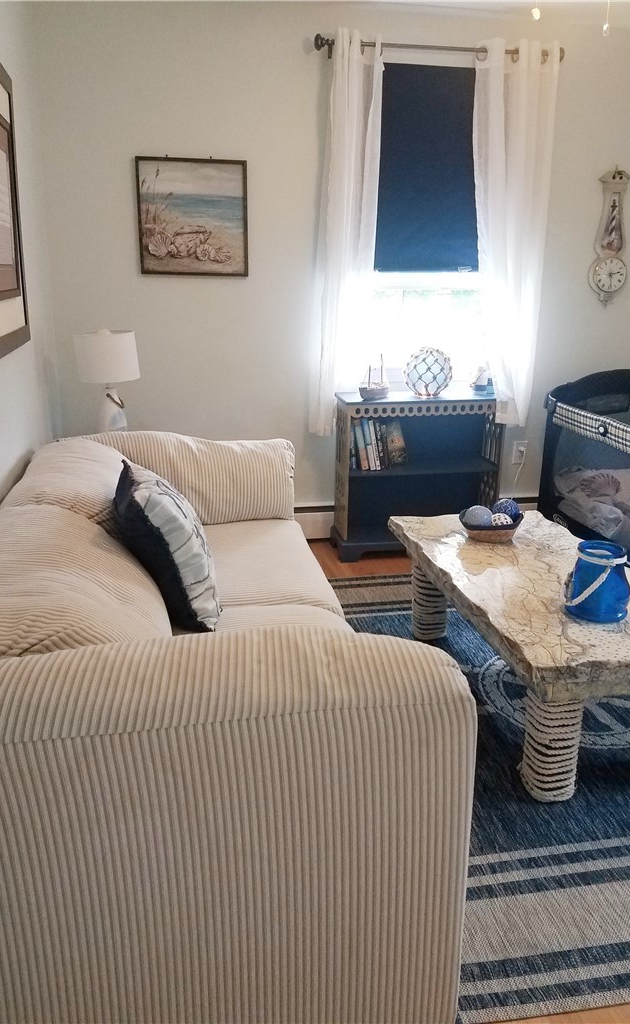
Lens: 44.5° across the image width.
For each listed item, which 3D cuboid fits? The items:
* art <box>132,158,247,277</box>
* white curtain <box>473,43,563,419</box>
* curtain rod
[{"bbox_3d":[-0.513,-1.241,3.260,0.453,0.461,0.025,-3,18,-12],"label":"art"},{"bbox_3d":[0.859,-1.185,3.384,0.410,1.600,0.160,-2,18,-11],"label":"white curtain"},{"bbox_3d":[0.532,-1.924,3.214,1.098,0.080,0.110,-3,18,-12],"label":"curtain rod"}]

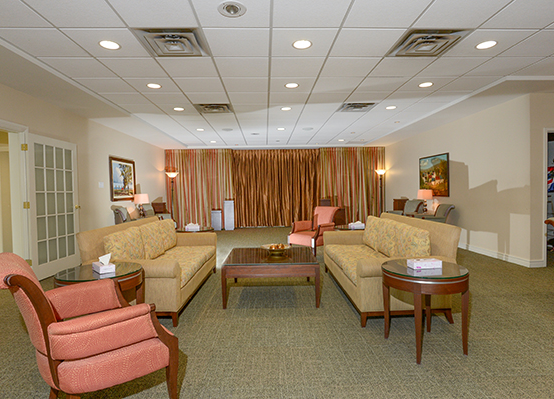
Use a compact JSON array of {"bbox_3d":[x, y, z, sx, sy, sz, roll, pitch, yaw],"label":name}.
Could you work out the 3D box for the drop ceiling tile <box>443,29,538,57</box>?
[{"bbox_3d":[2.077,-1.543,3.123,0.610,0.020,0.610,-1,2,-2],"label":"drop ceiling tile"}]

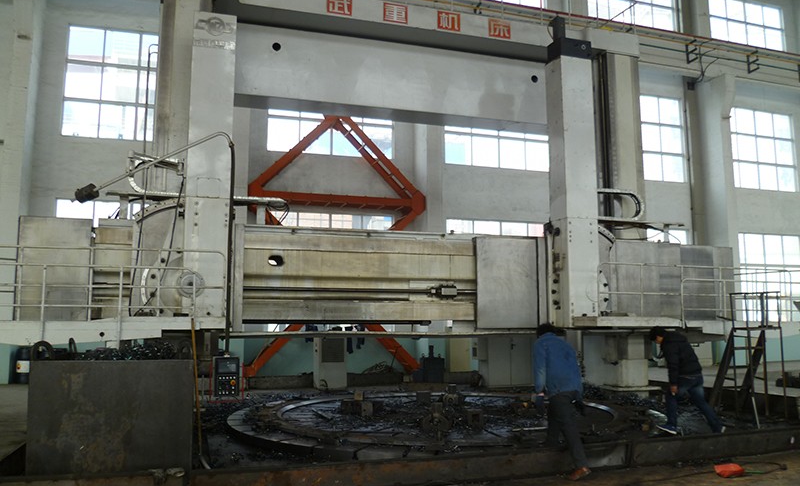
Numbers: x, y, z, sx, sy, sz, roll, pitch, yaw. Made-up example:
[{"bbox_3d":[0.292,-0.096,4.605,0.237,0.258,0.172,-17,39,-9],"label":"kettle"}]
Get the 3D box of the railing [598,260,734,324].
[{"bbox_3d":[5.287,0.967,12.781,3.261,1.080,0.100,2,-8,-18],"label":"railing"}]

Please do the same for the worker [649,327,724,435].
[{"bbox_3d":[4.029,1.941,9.100,0.930,1.470,0.500,-1,-7,5],"label":"worker"}]

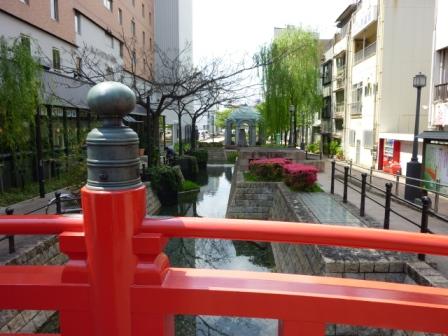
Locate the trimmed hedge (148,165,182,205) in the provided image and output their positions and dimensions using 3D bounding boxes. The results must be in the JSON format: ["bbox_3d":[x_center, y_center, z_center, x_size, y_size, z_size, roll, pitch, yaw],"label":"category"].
[{"bbox_3d":[-2.772,0.705,15.070,1.300,1.480,1.600,1,6,5],"label":"trimmed hedge"}]

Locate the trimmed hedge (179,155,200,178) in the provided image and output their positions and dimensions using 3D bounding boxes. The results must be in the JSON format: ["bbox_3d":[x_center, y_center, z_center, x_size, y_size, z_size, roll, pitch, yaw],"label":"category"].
[{"bbox_3d":[-2.428,-0.091,22.126,1.200,1.286,2.000,1,6,5],"label":"trimmed hedge"}]

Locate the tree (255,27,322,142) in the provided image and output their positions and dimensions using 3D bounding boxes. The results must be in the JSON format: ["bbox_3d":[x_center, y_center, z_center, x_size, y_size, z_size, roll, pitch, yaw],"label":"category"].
[{"bbox_3d":[5.139,-6.165,25.978,4.800,9.521,4.800,1,6,5],"label":"tree"}]

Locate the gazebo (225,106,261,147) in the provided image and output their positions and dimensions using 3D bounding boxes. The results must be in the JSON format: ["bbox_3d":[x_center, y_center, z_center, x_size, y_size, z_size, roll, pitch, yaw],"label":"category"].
[{"bbox_3d":[2.545,-5.298,41.167,4.800,5.107,4.400,1,6,5],"label":"gazebo"}]

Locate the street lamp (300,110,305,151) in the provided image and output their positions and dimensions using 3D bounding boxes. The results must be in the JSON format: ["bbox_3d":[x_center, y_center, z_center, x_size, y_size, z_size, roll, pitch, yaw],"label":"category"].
[{"bbox_3d":[7.144,-3.182,29.328,0.450,3.830,0.450,1,6,5],"label":"street lamp"}]

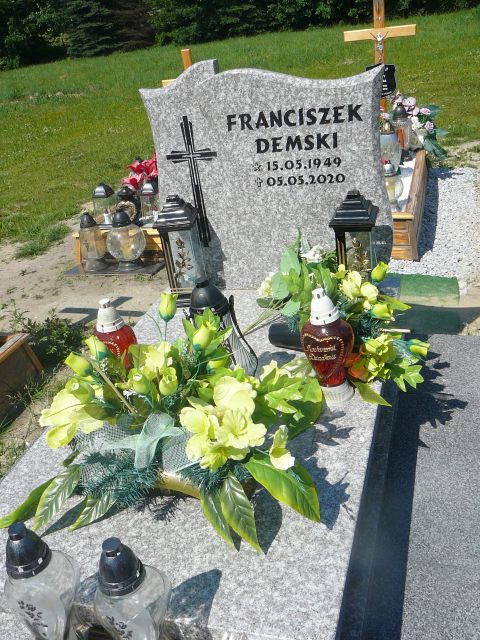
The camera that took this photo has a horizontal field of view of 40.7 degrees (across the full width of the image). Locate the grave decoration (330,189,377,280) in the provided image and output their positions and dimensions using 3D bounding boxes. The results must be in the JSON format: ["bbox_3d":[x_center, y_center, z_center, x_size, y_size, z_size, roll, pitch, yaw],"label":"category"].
[{"bbox_3d":[0.375,-0.222,2.064,0.137,0.388,0.143,2,29,21],"label":"grave decoration"}]

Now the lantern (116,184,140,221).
[{"bbox_3d":[-0.606,-0.620,3.516,0.110,0.211,0.105,1,29,18],"label":"lantern"}]

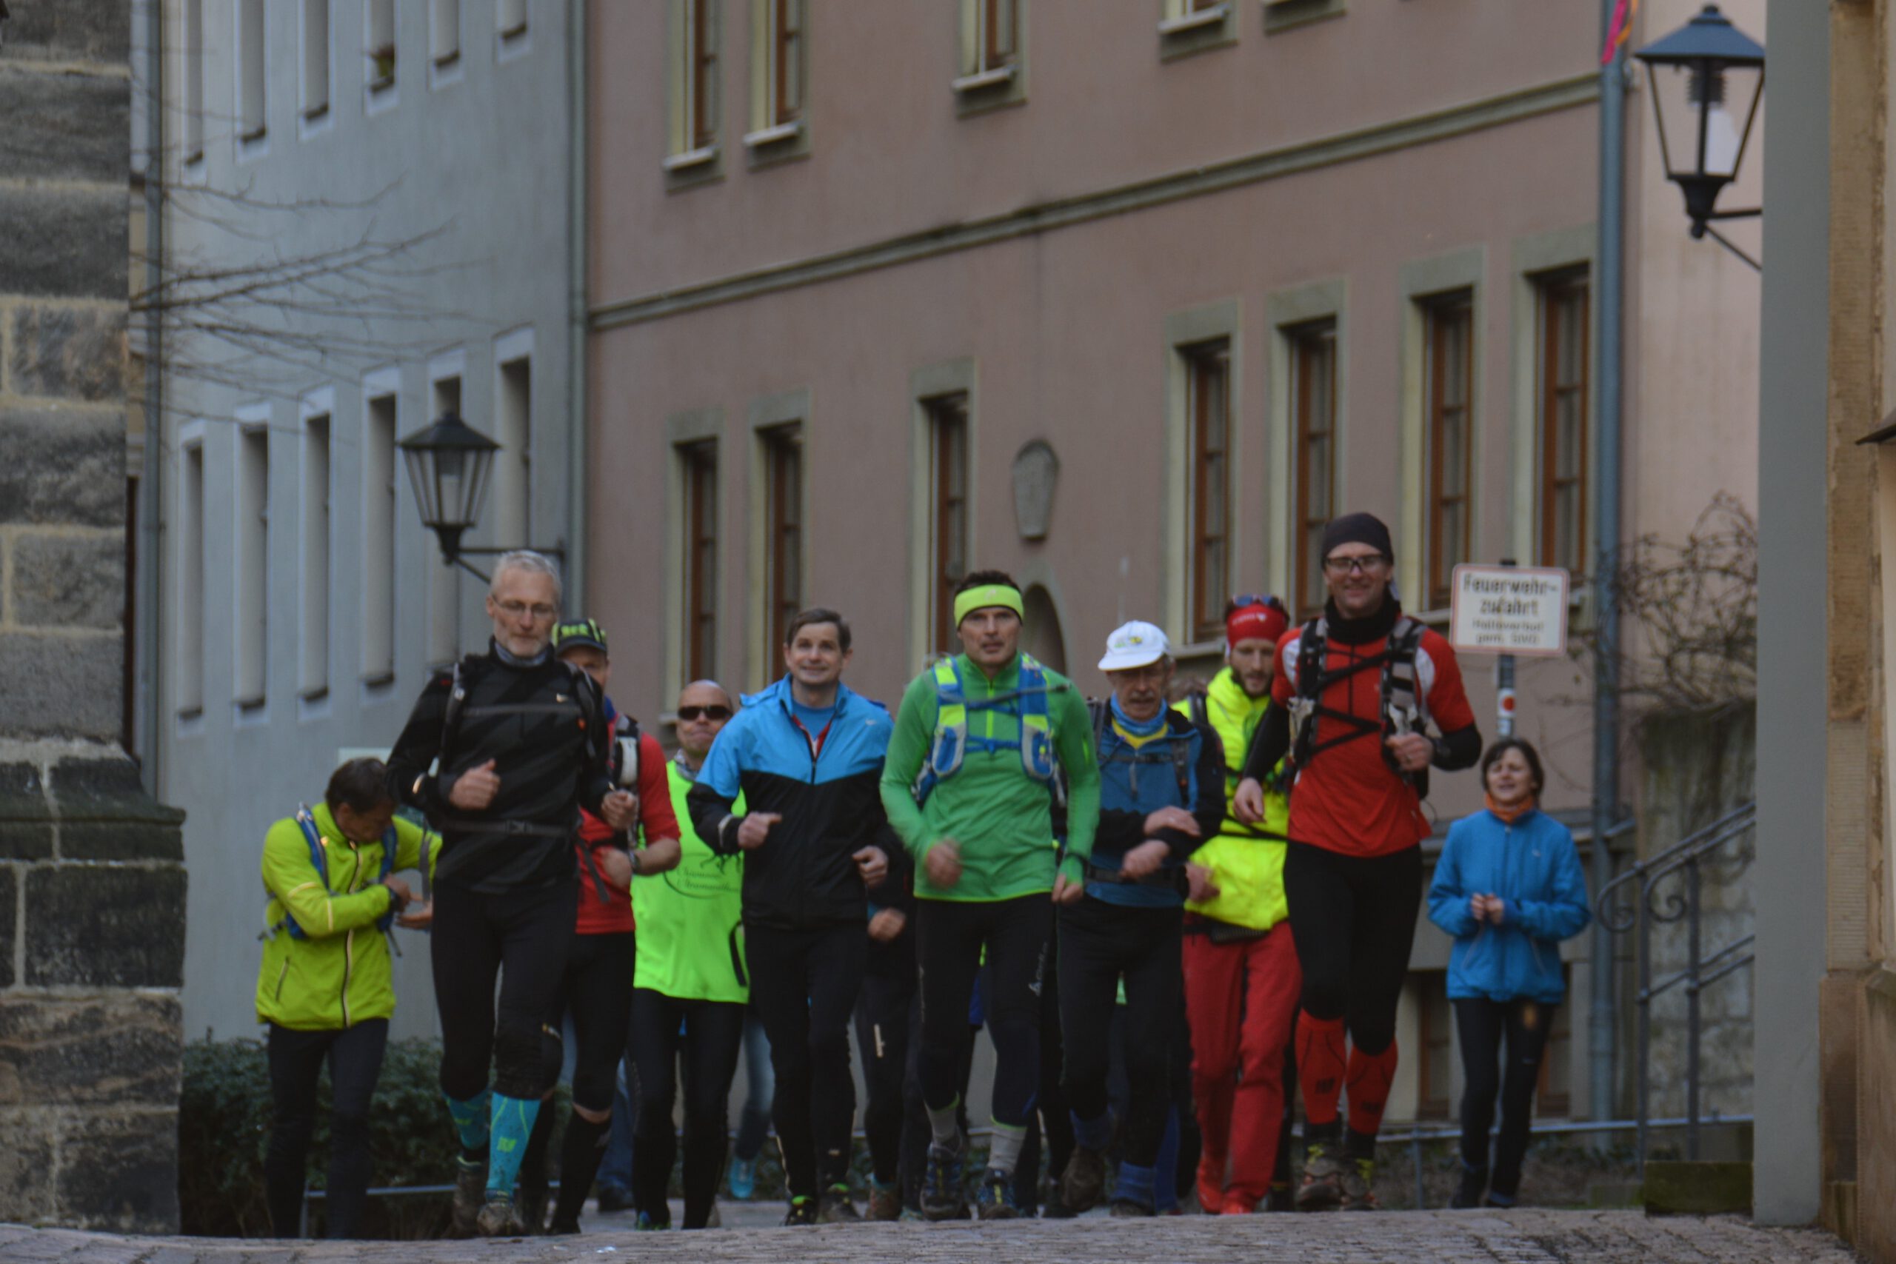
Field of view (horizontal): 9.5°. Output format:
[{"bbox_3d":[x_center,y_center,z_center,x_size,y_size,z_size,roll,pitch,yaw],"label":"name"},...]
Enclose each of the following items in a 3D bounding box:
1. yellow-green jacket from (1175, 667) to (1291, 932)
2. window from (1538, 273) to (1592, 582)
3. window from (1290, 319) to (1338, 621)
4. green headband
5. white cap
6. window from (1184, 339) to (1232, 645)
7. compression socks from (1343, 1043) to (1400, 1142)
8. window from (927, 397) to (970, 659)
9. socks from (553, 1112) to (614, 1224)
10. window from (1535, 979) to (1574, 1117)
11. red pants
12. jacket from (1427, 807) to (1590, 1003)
[{"bbox_3d":[0.803,0.459,31.200,0.550,0.730,0.360,0,-3,3],"label":"yellow-green jacket"},{"bbox_3d":[3.192,-1.023,58.195,0.120,1.658,0.864,2,-4,-21],"label":"window"},{"bbox_3d":[1.960,-0.852,60.600,0.140,1.650,0.840,2,-3,-20],"label":"window"},{"bbox_3d":[0.105,-0.071,29.450,0.177,0.100,0.200,0,-8,2],"label":"green headband"},{"bbox_3d":[0.507,0.038,31.200,0.175,0.130,0.260,-1,5,18],"label":"white cap"},{"bbox_3d":[1.442,-0.767,62.000,0.140,1.650,0.840,2,-3,-20],"label":"window"},{"bbox_3d":[1.049,1.129,28.350,0.125,0.290,0.130,1,12,-3],"label":"compression socks"},{"bbox_3d":[0.038,-0.550,65.800,0.140,1.650,0.840,2,-3,-20],"label":"window"},{"bbox_3d":[-1.011,1.488,31.700,0.125,0.315,0.130,13,3,0],"label":"socks"},{"bbox_3d":[3.090,2.070,57.800,0.120,0.760,0.680,1,-3,-21],"label":"window"},{"bbox_3d":[0.803,1.129,31.200,0.380,0.870,0.360,0,-3,3],"label":"red pants"},{"bbox_3d":[1.938,0.944,39.500,0.560,0.680,0.330,0,-3,3],"label":"jacket"}]

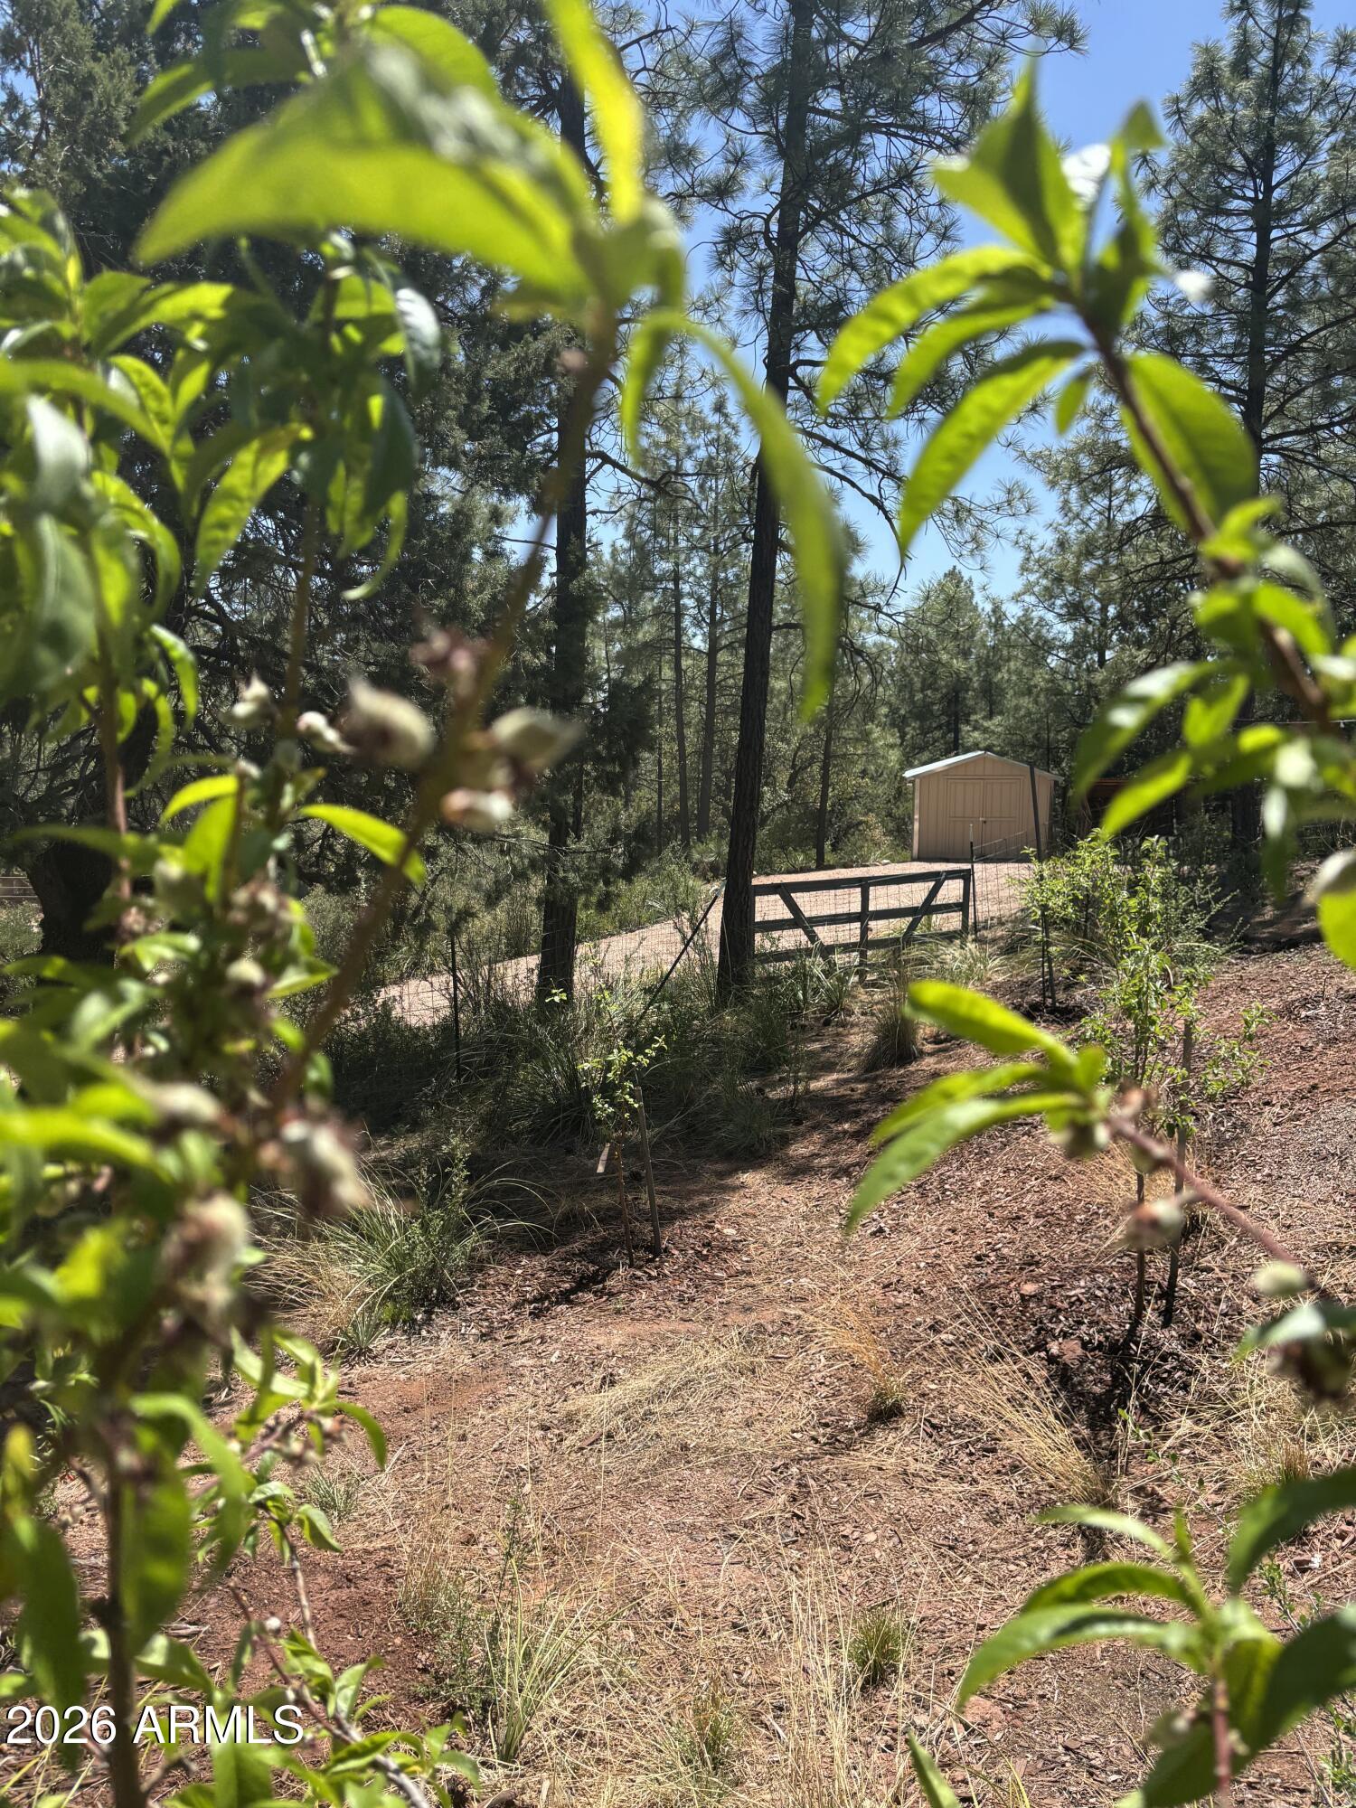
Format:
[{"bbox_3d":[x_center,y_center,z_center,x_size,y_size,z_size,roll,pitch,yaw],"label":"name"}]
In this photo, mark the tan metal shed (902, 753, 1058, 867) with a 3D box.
[{"bbox_3d":[7.245,-2.357,32.724,3.500,2.500,3.600,2,5,9],"label":"tan metal shed"}]

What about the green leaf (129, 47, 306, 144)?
[{"bbox_3d":[-0.186,-0.328,0.550,0.080,0.019,0.021,-25,0,0],"label":"green leaf"}]

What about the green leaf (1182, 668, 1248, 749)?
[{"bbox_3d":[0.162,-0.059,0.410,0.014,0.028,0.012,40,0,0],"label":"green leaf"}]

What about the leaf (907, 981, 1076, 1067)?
[{"bbox_3d":[0.105,0.041,0.460,0.060,0.018,0.018,22,0,0],"label":"leaf"}]

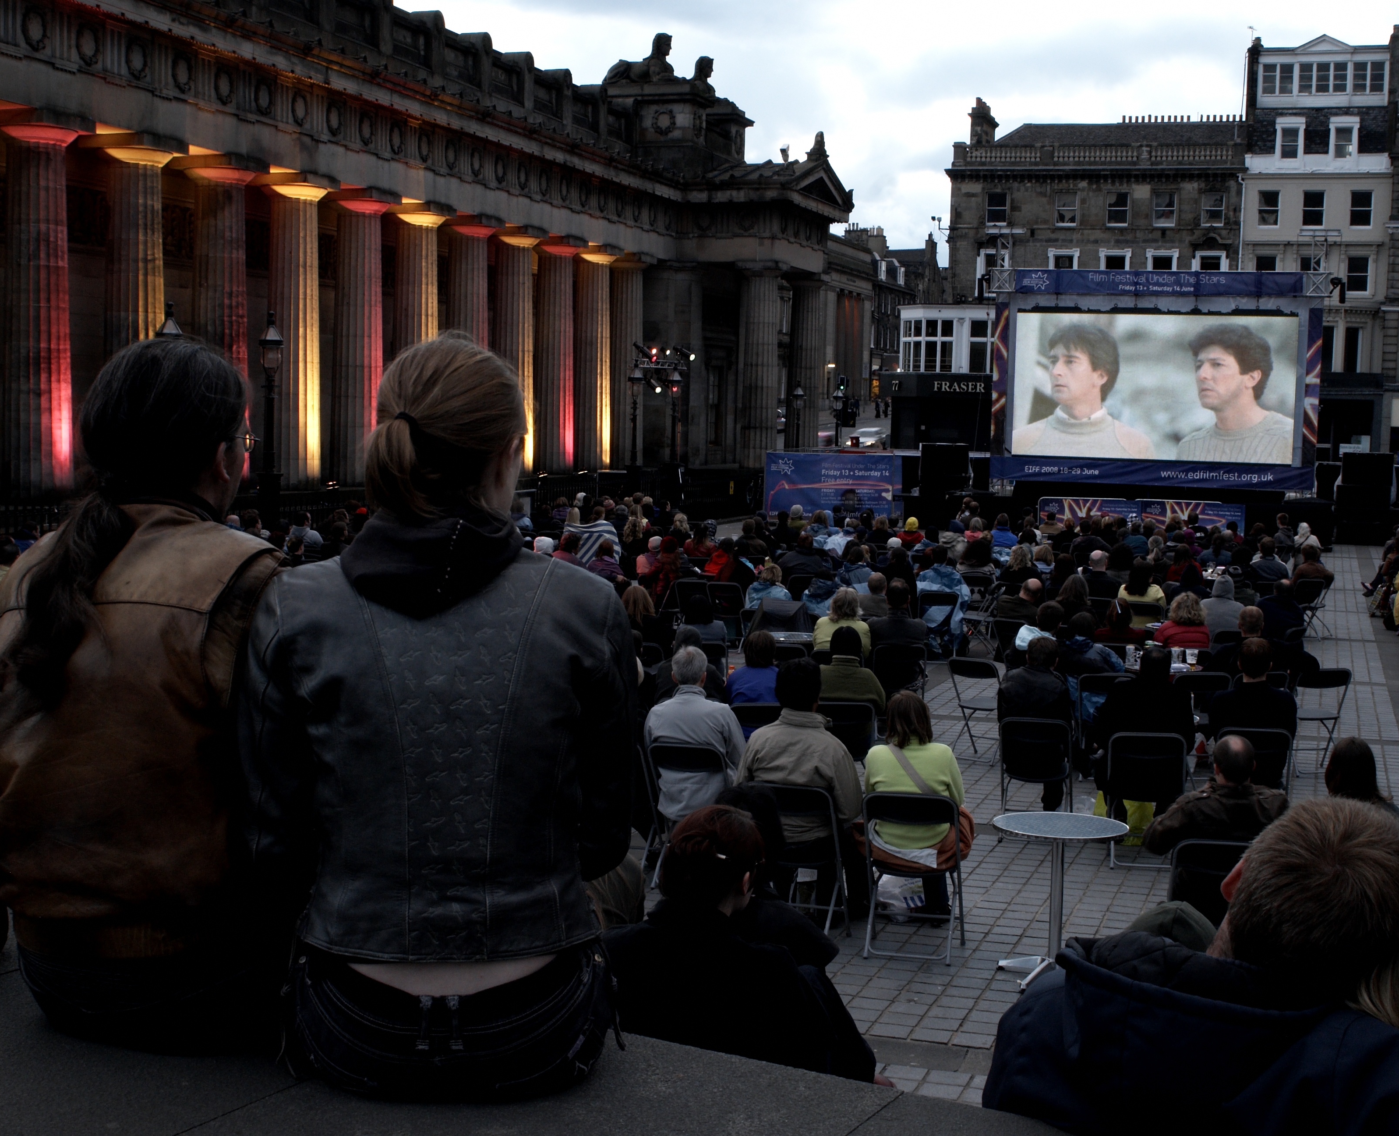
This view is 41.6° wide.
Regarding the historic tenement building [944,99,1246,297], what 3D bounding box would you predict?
[{"bbox_3d":[25.425,-16.394,116.224,17.443,23.957,14.000,3,5,19],"label":"historic tenement building"}]

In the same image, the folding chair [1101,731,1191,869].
[{"bbox_3d":[2.662,1.359,11.092,0.460,0.790,0.450,2,4,5],"label":"folding chair"}]

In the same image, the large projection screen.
[{"bbox_3d":[12.601,-4.976,51.000,7.679,4.042,0.300,3,4,14],"label":"large projection screen"}]

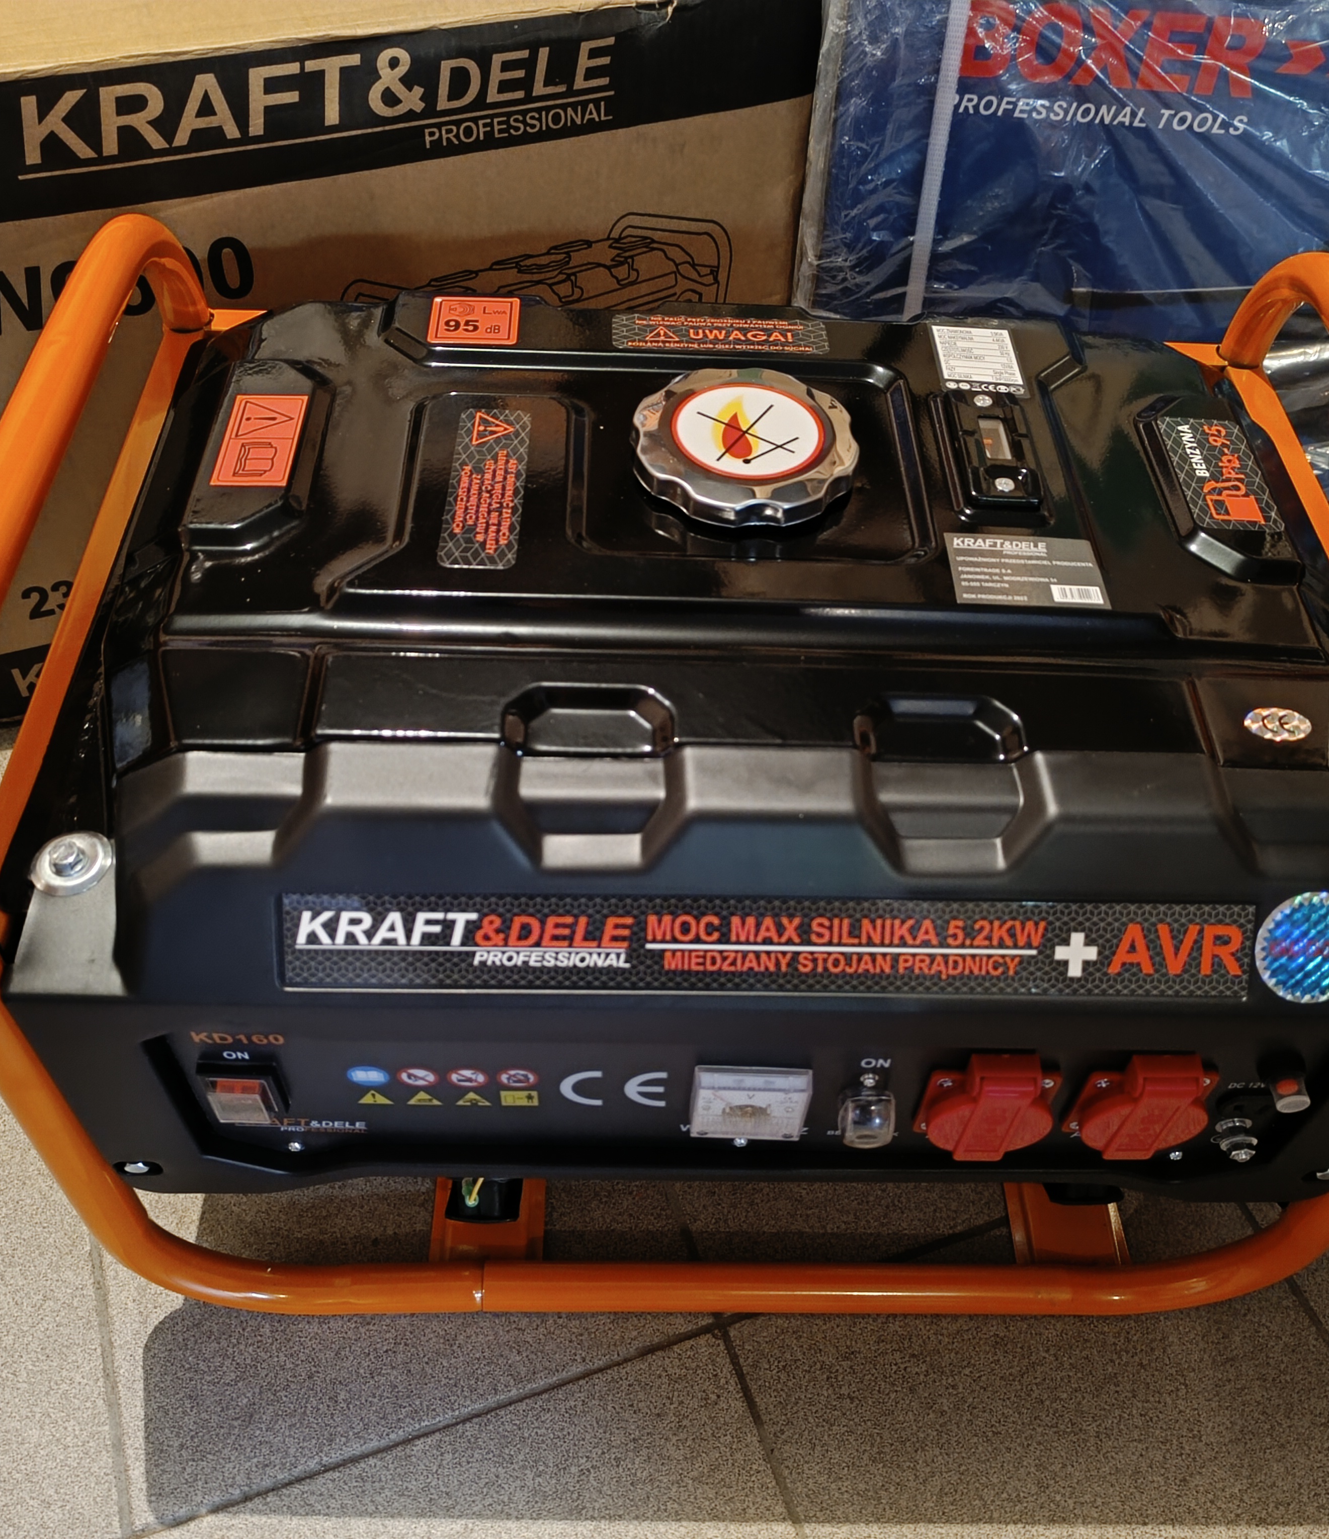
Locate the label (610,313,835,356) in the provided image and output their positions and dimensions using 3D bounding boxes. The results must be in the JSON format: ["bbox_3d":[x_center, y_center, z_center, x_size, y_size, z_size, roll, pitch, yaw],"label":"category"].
[{"bbox_3d":[0.027,-0.204,0.669,0.101,0.001,0.027,1,50,-3],"label":"label"}]

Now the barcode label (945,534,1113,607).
[{"bbox_3d":[0.146,-0.080,0.573,0.061,0.001,0.041,1,50,-3],"label":"barcode label"}]

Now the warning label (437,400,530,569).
[{"bbox_3d":[-0.073,-0.118,0.589,0.030,0.001,0.101,1,50,-3],"label":"warning label"}]

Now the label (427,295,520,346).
[{"bbox_3d":[-0.088,-0.210,0.665,0.040,0.001,0.039,1,50,-3],"label":"label"}]

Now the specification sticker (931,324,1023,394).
[{"bbox_3d":[0.147,-0.192,0.667,0.038,0.001,0.052,1,50,-3],"label":"specification sticker"}]

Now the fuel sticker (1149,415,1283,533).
[{"bbox_3d":[0.241,-0.130,0.621,0.038,0.001,0.076,1,50,-3],"label":"fuel sticker"}]

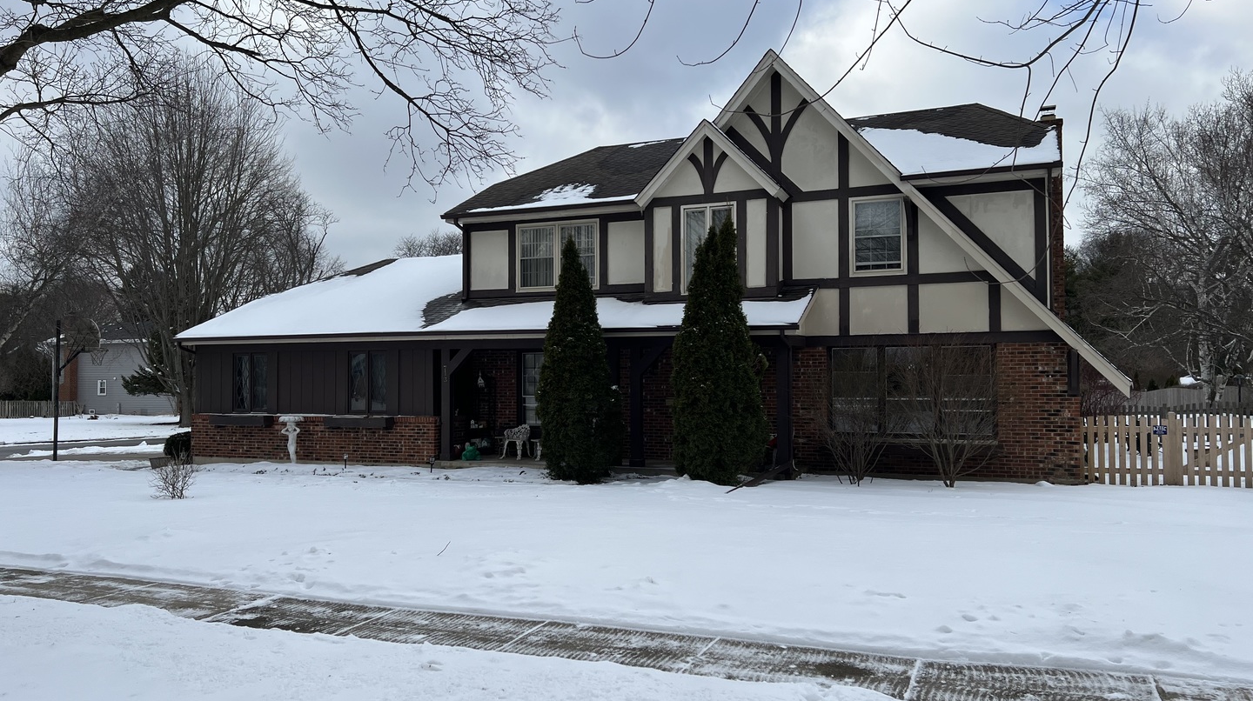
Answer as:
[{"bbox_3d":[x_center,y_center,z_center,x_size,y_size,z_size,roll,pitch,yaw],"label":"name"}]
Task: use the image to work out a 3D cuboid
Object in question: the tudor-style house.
[{"bbox_3d":[1.064,-1.569,23.415,19.450,8.130,12.050,-1,-2,23],"label":"tudor-style house"}]

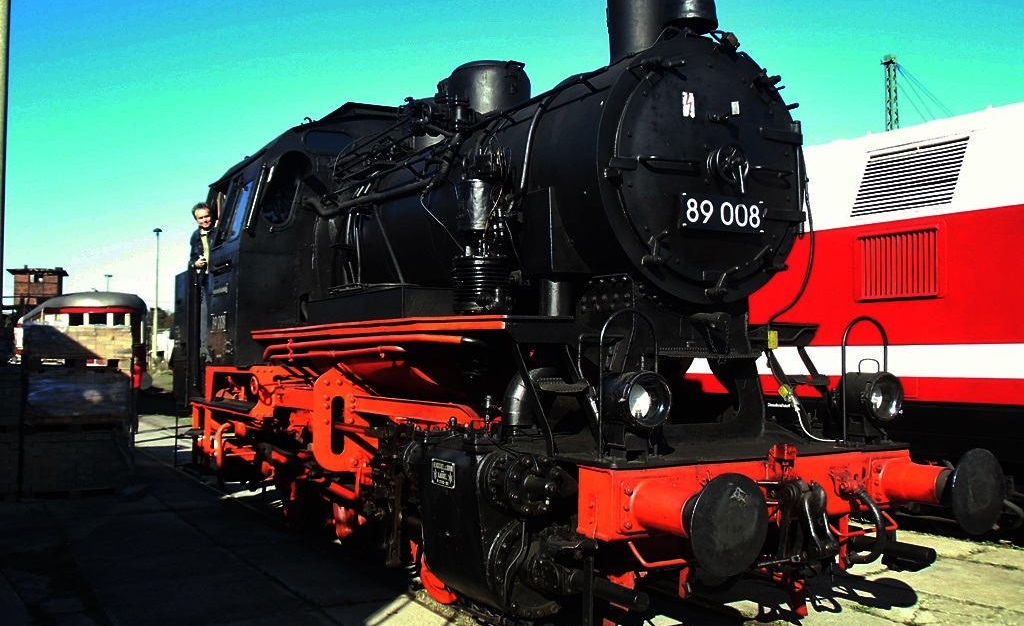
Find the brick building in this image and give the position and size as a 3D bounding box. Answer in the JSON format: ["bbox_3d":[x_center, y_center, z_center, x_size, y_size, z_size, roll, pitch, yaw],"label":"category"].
[{"bbox_3d":[-48.607,-2.305,100.000,6.000,5.000,5.500,1,-3,-27],"label":"brick building"}]

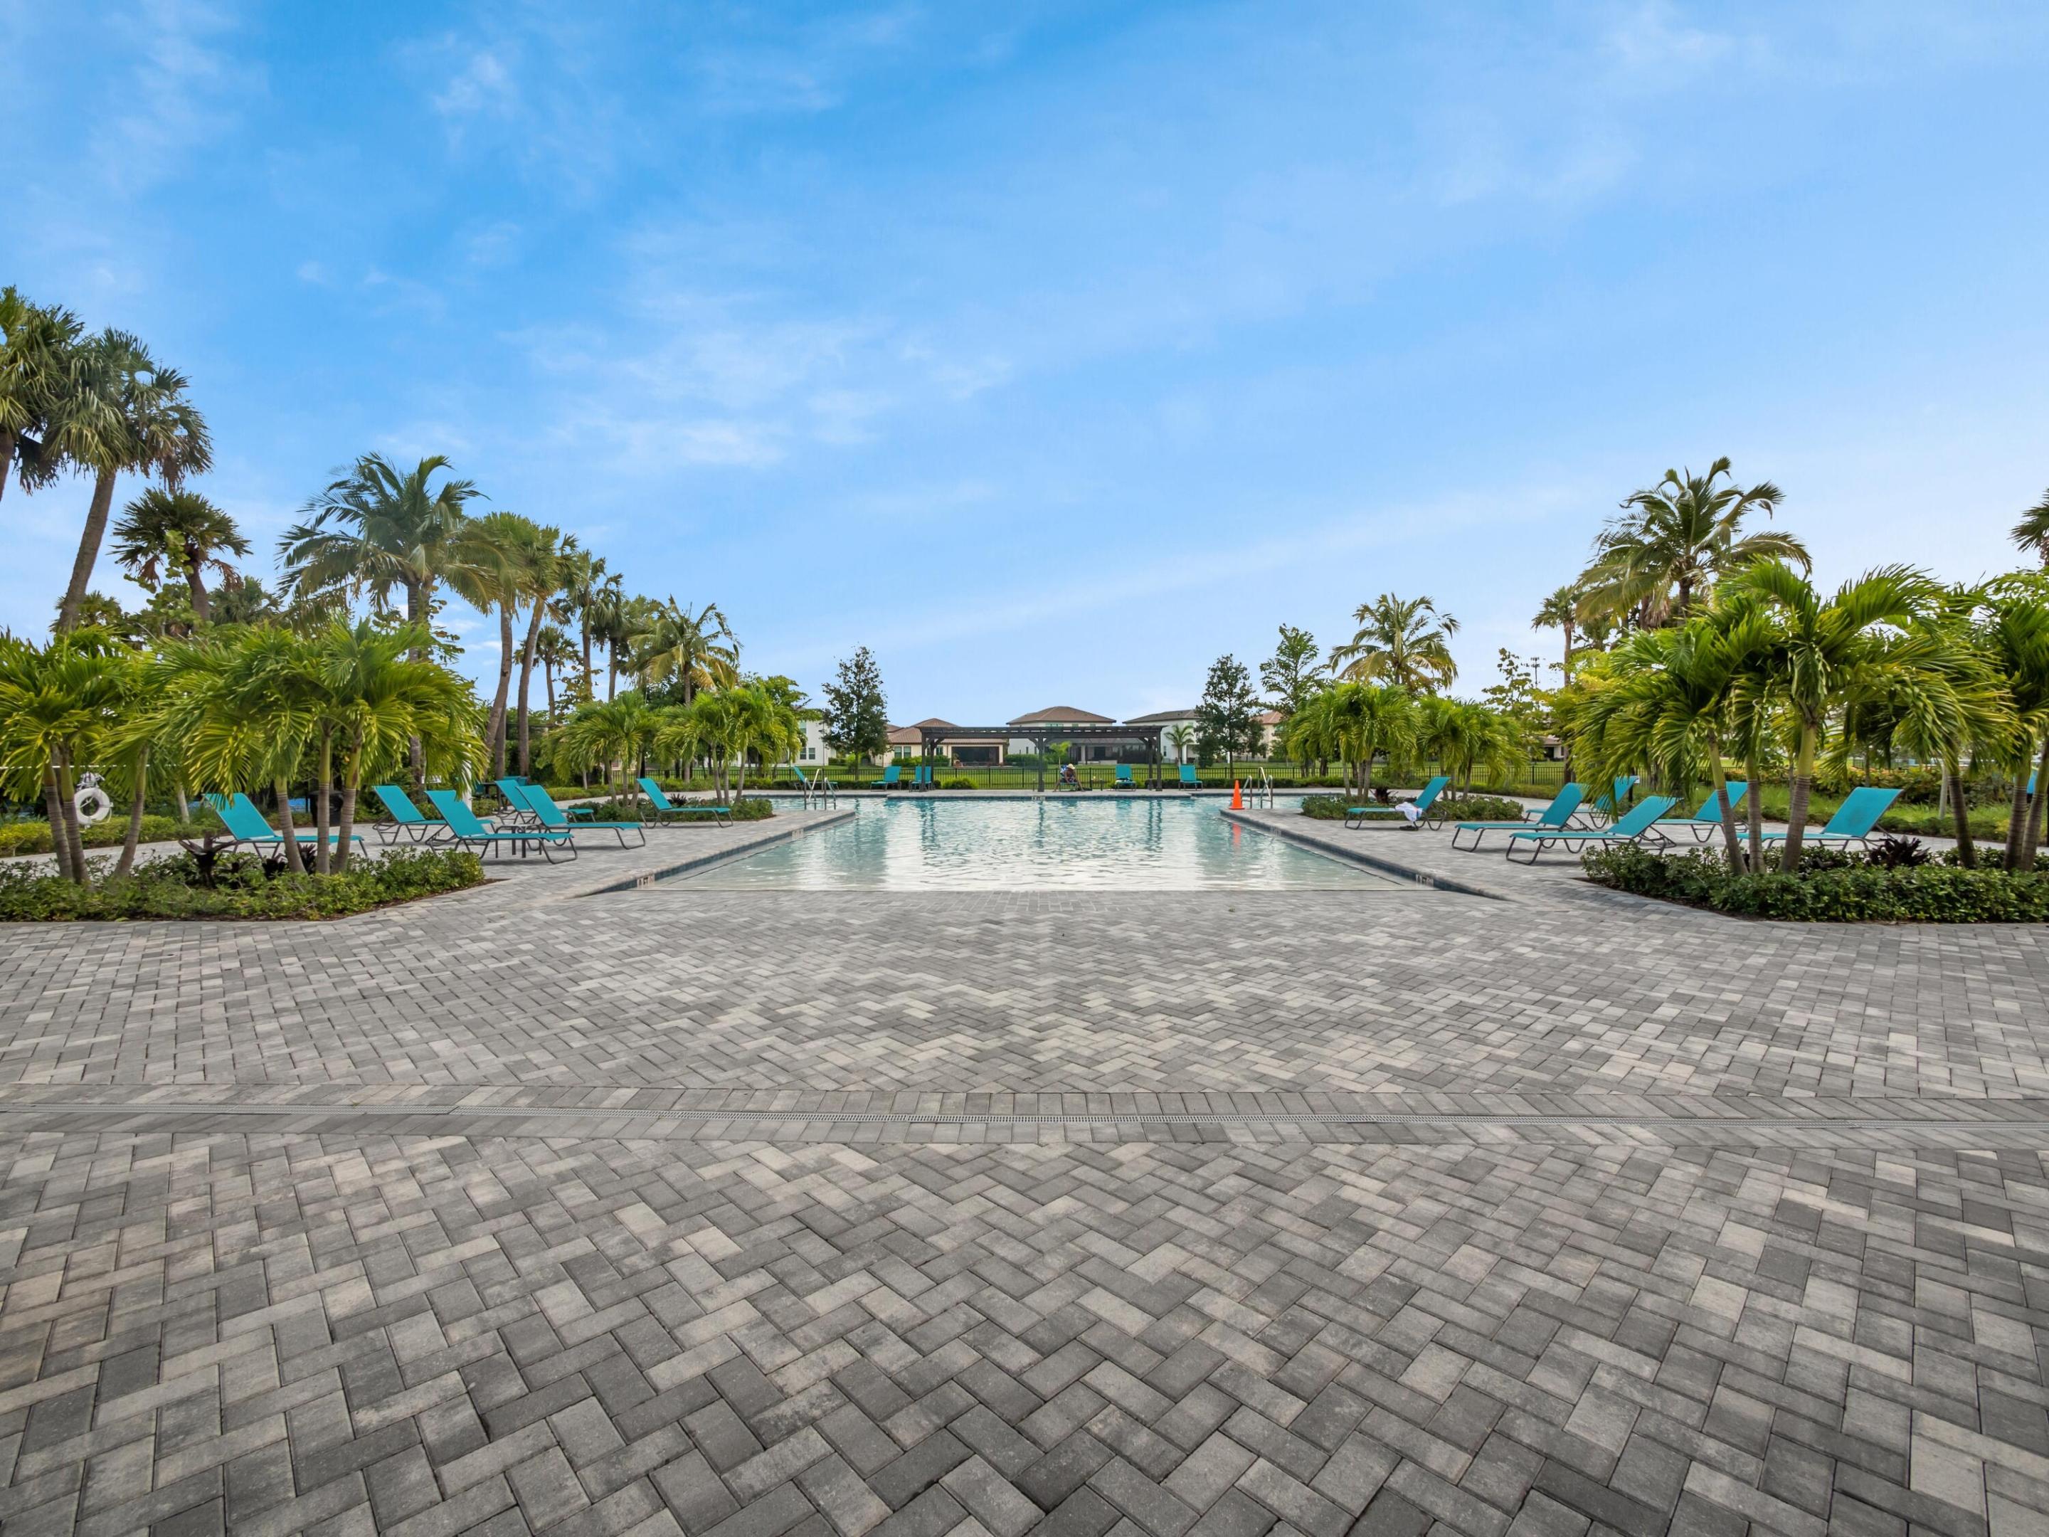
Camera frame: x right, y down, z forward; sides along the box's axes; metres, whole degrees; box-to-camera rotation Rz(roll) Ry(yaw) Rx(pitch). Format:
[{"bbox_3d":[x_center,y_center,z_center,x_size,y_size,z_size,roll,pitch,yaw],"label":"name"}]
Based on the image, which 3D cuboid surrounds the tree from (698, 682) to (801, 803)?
[{"bbox_3d":[-6.731,-0.470,20.175,2.350,3.236,2.350,0,1,0],"label":"tree"}]

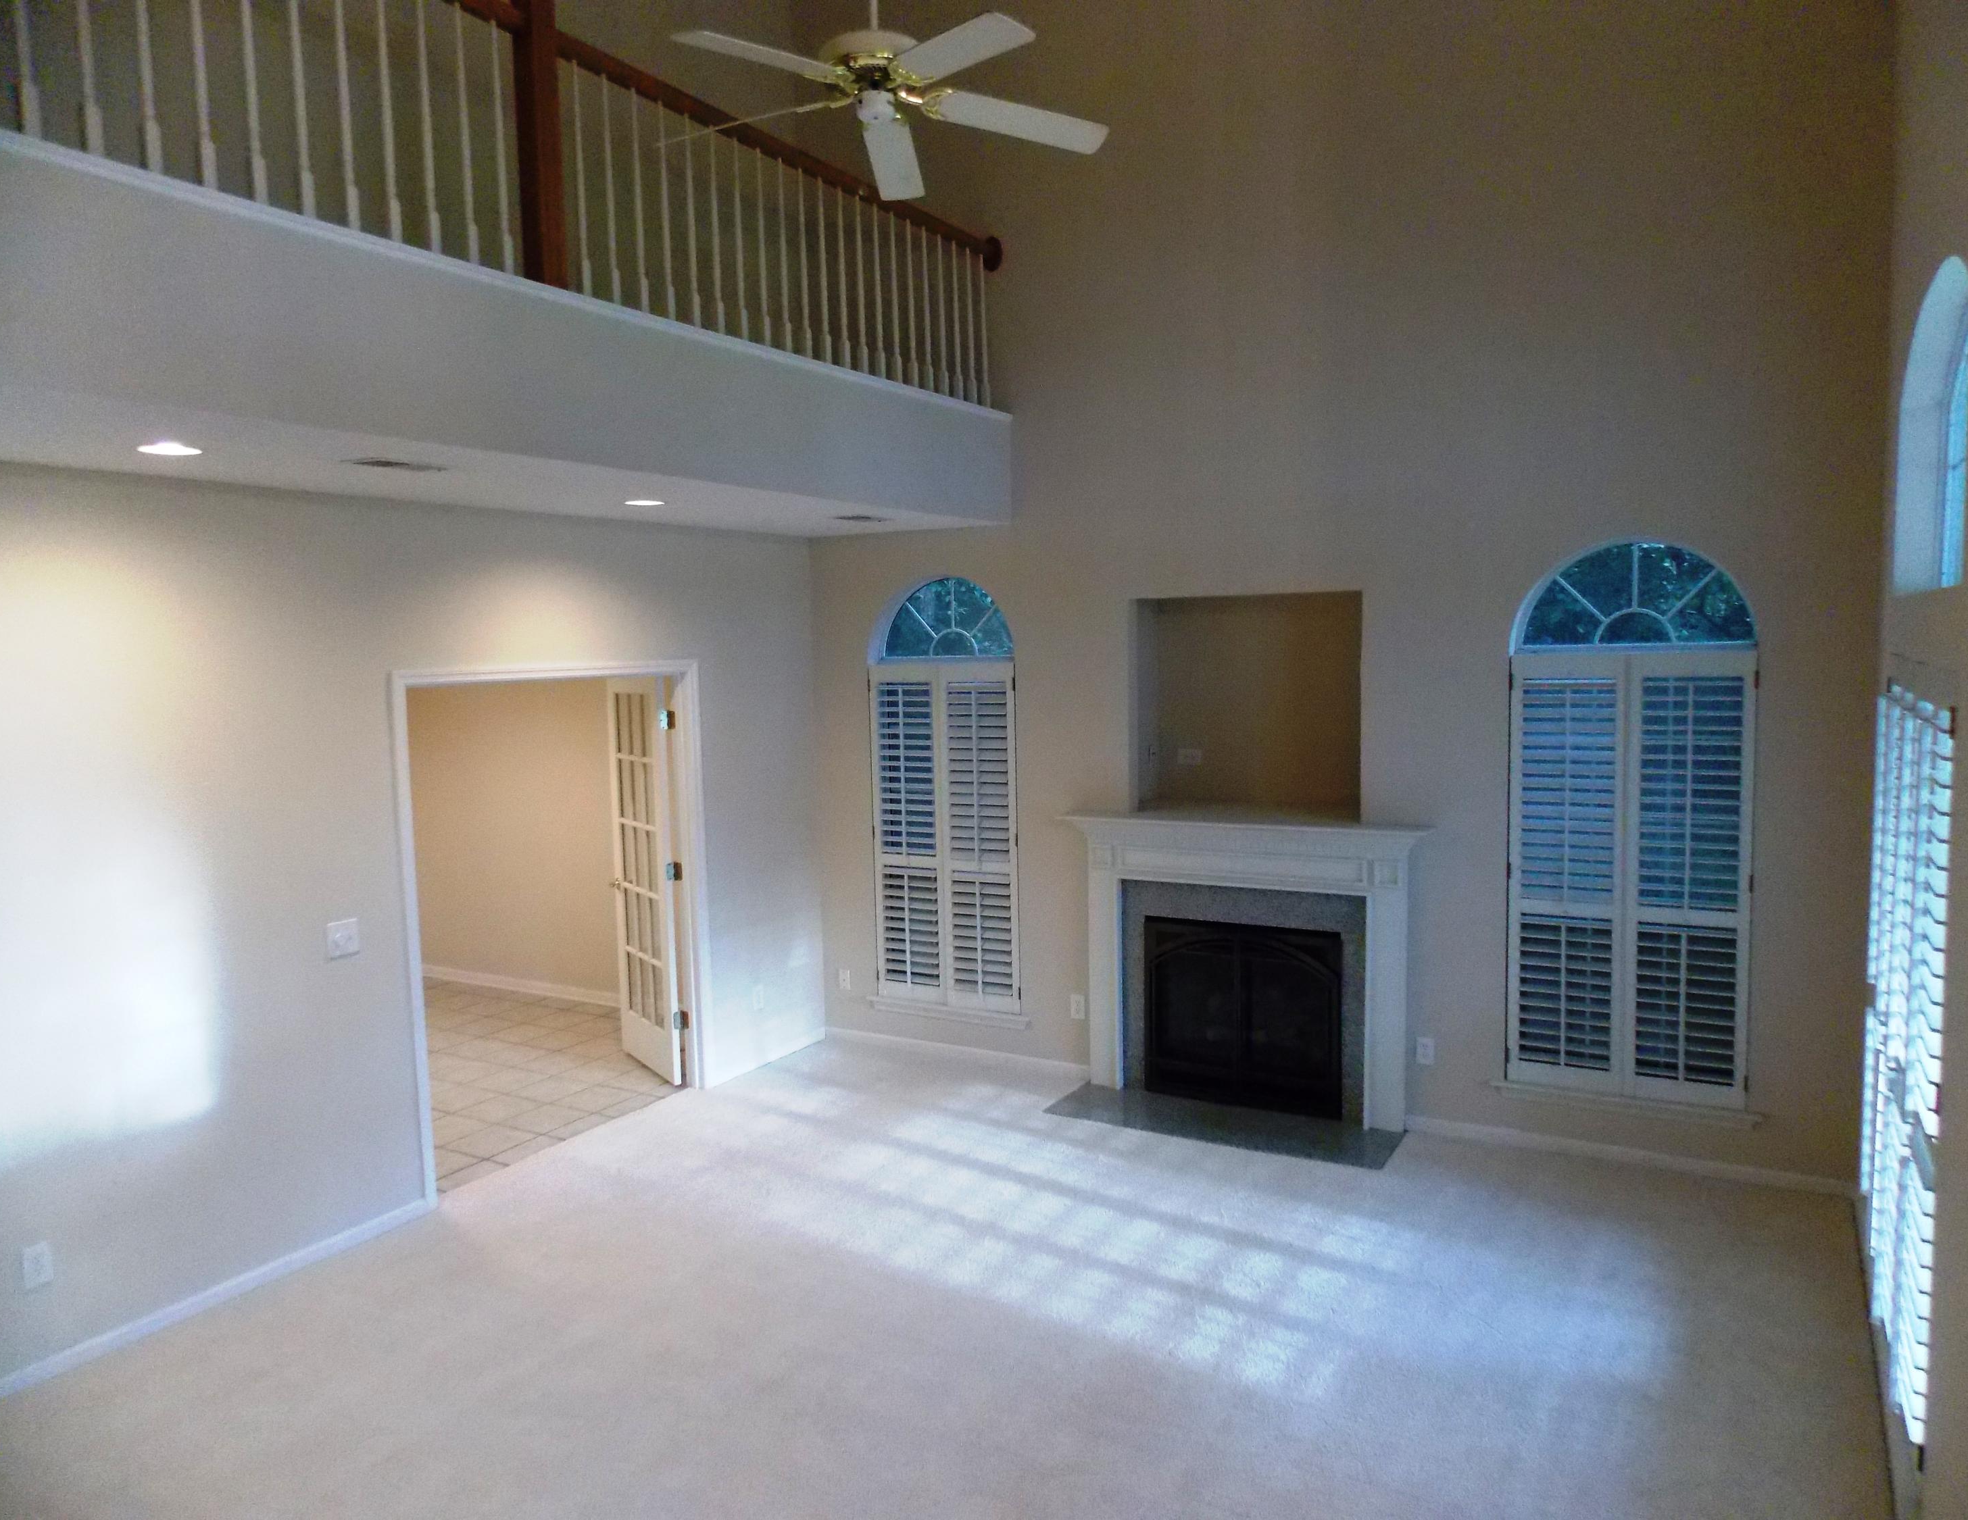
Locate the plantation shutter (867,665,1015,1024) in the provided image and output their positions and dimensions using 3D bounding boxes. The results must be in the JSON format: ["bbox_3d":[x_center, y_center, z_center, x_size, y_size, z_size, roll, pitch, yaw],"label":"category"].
[{"bbox_3d":[-0.199,0.398,6.992,0.866,1.786,0.050,1,6,30],"label":"plantation shutter"}]

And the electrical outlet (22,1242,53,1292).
[{"bbox_3d":[-2.857,1.530,4.070,0.010,0.115,0.072,1,6,30],"label":"electrical outlet"}]

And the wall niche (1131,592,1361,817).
[{"bbox_3d":[1.262,-0.257,6.276,1.080,1.007,0.360,1,6,30],"label":"wall niche"}]

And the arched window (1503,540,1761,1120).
[{"bbox_3d":[2.592,0.244,5.426,0.881,2.225,0.150,1,6,30],"label":"arched window"}]

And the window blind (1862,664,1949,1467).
[{"bbox_3d":[2.454,0.628,3.658,0.070,1.750,1.650,1,6,30],"label":"window blind"}]

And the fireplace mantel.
[{"bbox_3d":[1.153,0.937,6.127,1.690,1.346,0.210,1,6,30],"label":"fireplace mantel"}]

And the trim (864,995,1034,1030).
[{"bbox_3d":[-0.186,1.315,7.030,0.965,0.064,0.050,1,6,30],"label":"trim"}]

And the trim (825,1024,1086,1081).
[{"bbox_3d":[-0.182,1.535,7.068,1.613,0.065,0.018,1,6,30],"label":"trim"}]

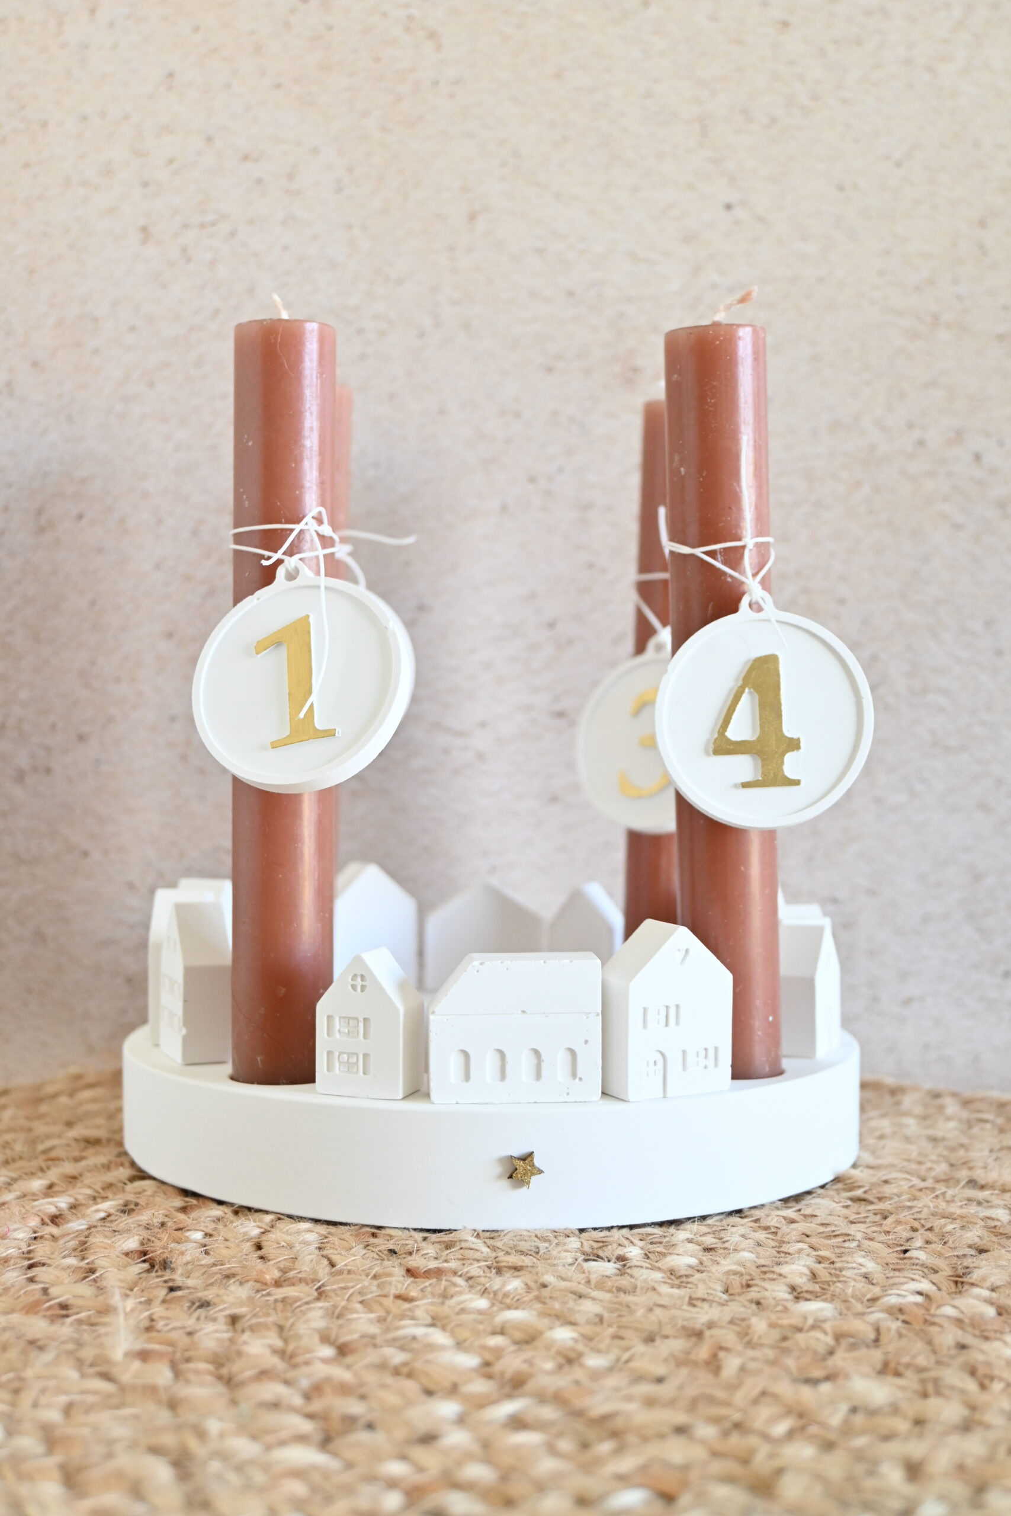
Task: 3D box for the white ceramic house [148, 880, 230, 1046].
[{"bbox_3d":[-0.086,0.054,0.526,0.012,0.039,0.026,0,3,0],"label":"white ceramic house"}]

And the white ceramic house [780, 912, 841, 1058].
[{"bbox_3d":[0.075,0.057,0.497,0.012,0.034,0.021,1,3,25],"label":"white ceramic house"}]

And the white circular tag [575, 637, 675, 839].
[{"bbox_3d":[0.046,-0.005,0.566,0.050,0.054,0.006,-2,-7,9],"label":"white circular tag"}]

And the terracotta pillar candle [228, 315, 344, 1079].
[{"bbox_3d":[-0.052,-0.010,0.468,0.024,0.183,0.024,0,3,0],"label":"terracotta pillar candle"}]

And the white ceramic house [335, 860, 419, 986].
[{"bbox_3d":[-0.042,0.050,0.600,0.027,0.039,0.012,-2,3,-27],"label":"white ceramic house"}]

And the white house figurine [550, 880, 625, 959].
[{"bbox_3d":[0.026,0.053,0.602,0.021,0.033,0.012,1,3,25],"label":"white house figurine"}]

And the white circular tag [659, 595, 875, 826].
[{"bbox_3d":[0.059,-0.011,0.453,0.050,0.054,0.006,-4,-10,-4],"label":"white circular tag"}]

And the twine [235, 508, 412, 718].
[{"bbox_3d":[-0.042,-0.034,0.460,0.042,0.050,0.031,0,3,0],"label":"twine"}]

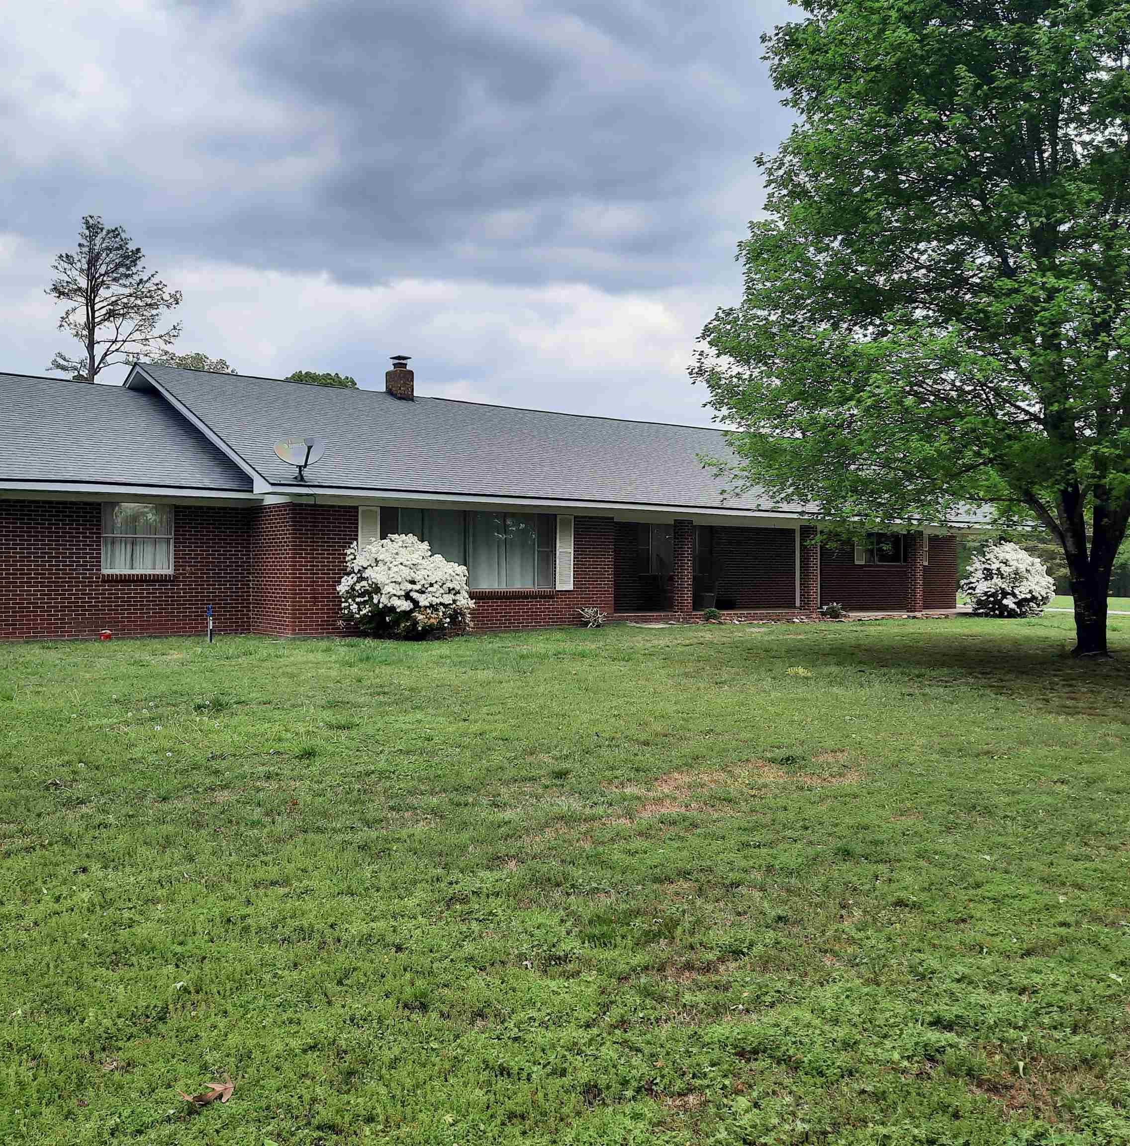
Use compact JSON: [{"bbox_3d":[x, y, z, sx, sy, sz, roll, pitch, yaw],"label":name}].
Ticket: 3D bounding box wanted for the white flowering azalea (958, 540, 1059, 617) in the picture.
[{"bbox_3d":[12.250,0.160,30.500,2.470,2.060,2.350,0,0,22],"label":"white flowering azalea"}]

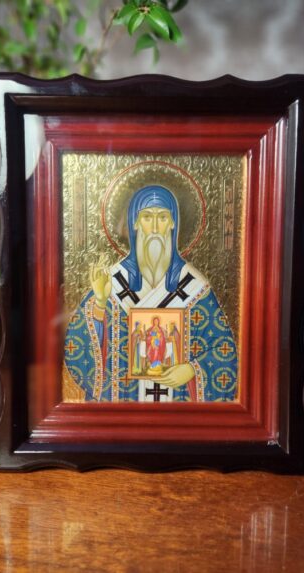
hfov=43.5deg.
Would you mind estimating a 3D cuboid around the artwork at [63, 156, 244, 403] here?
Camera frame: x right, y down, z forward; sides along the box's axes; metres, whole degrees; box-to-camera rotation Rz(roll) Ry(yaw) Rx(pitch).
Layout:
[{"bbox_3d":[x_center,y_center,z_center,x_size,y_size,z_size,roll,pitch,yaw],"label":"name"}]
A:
[{"bbox_3d":[0.002,-0.004,0.376,0.175,0.240,0.015,0,4,0],"label":"artwork"}]

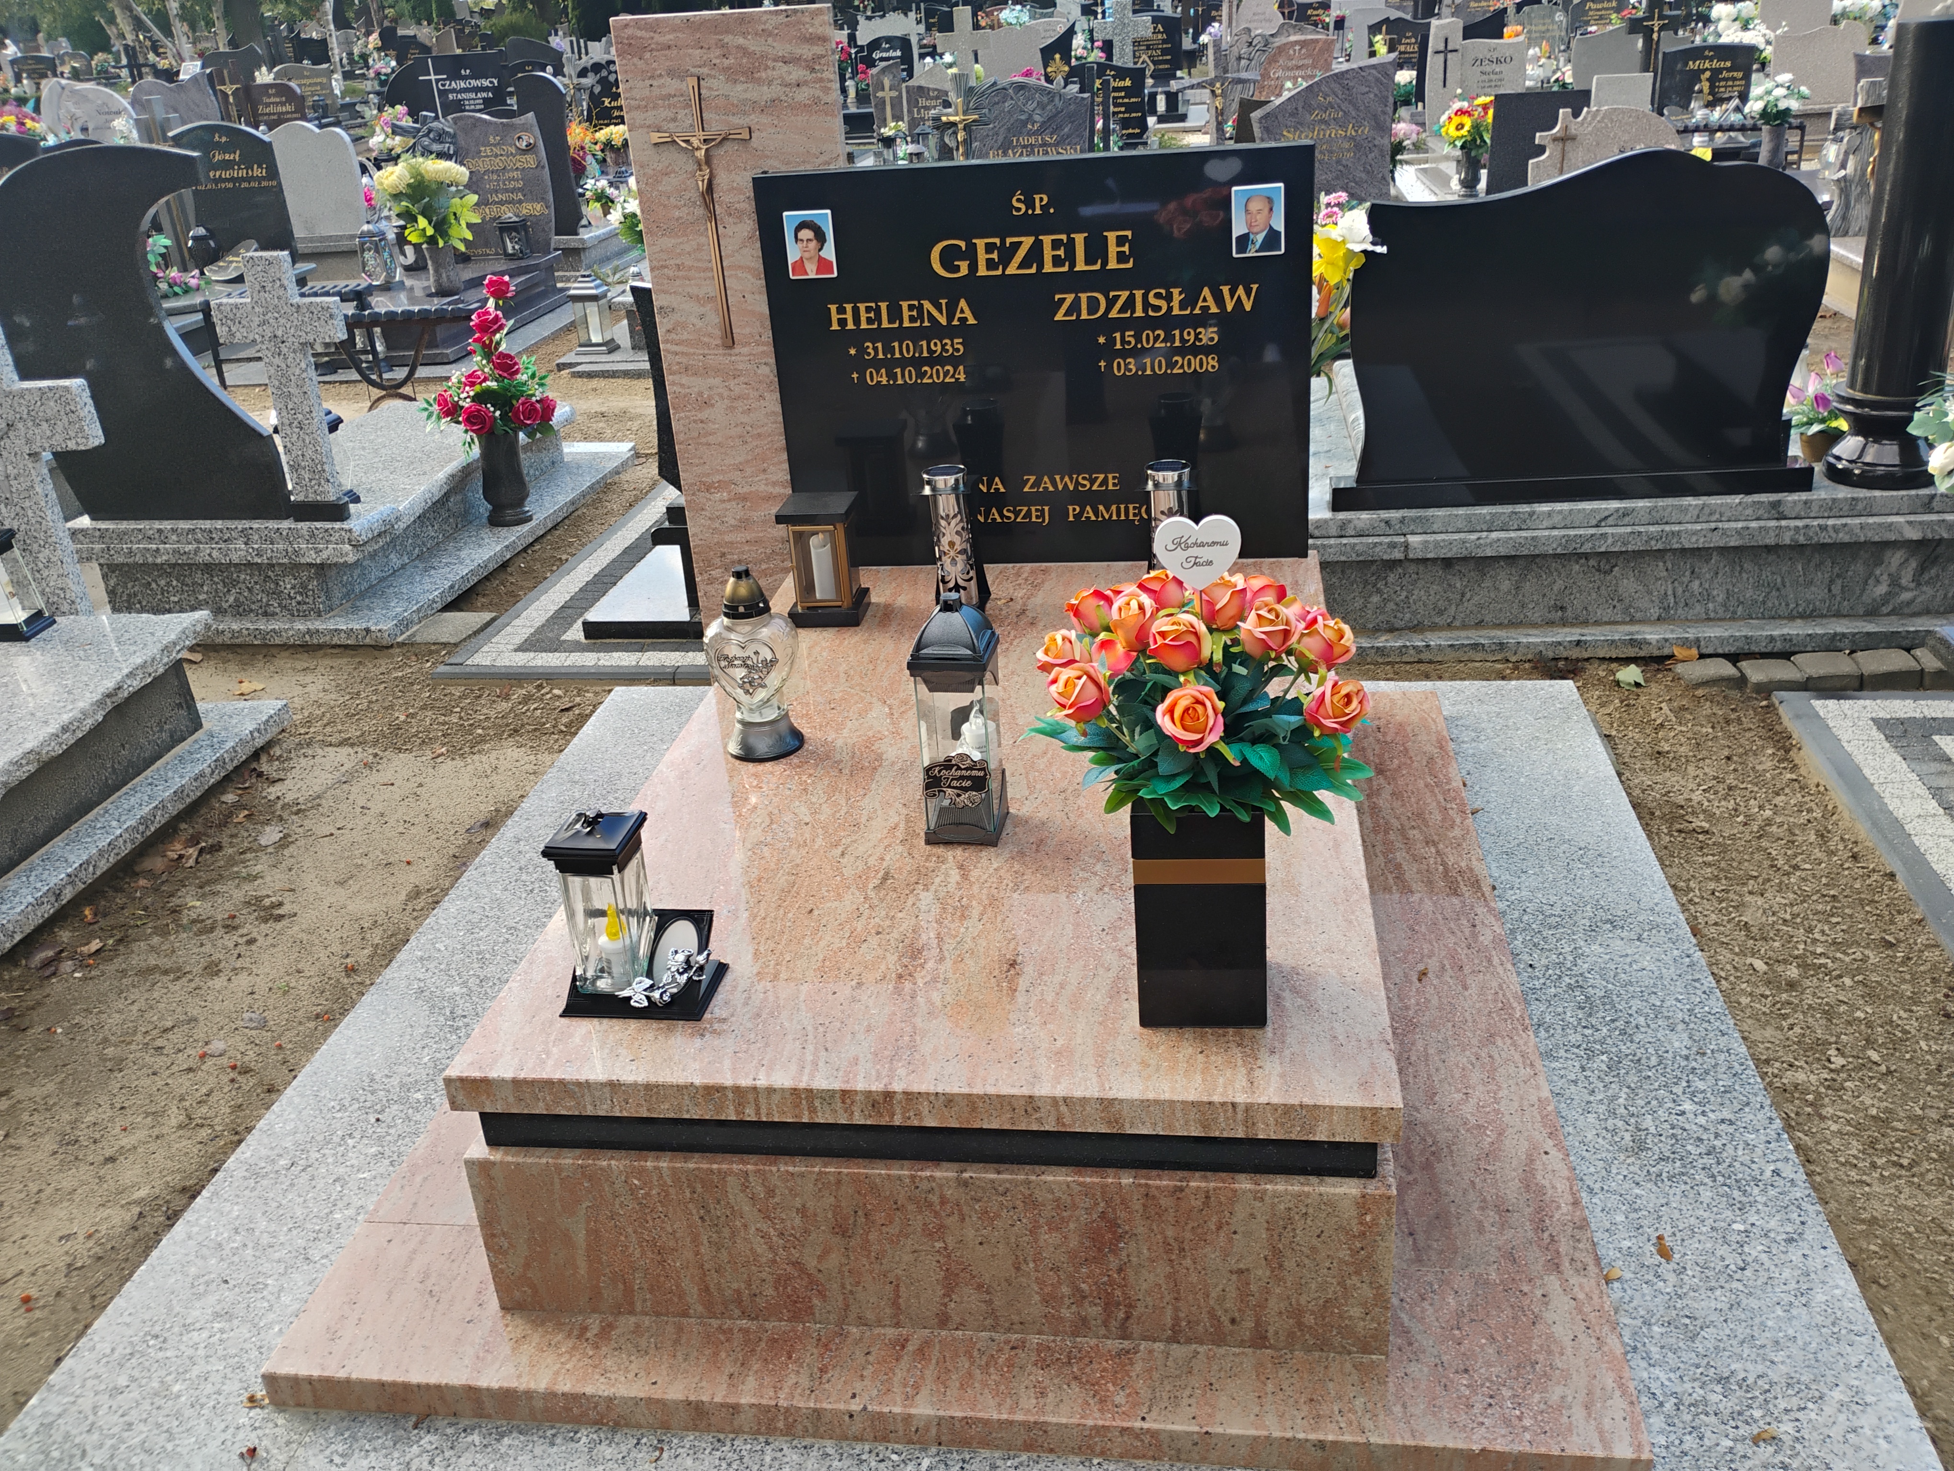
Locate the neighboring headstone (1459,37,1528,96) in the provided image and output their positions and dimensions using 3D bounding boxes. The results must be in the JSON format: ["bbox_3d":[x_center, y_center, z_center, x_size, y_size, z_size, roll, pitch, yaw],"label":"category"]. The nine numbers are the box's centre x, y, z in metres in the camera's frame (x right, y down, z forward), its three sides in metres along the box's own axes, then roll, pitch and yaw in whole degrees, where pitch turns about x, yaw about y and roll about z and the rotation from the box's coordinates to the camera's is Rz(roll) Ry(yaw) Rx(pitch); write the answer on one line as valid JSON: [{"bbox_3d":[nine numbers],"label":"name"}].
[{"bbox_3d":[3.950,-4.977,12.081,0.469,0.632,0.112,0,26,9],"label":"neighboring headstone"}]

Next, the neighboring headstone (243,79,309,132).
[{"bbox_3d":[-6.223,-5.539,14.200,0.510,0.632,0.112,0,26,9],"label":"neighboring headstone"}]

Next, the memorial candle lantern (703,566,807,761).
[{"bbox_3d":[-0.351,-0.121,2.486,0.145,0.295,0.130,-2,26,7],"label":"memorial candle lantern"}]

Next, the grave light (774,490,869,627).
[{"bbox_3d":[-0.272,-0.321,2.873,0.133,0.210,0.133,1,26,12],"label":"grave light"}]

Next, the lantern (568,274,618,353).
[{"bbox_3d":[-1.568,-1.730,6.476,0.148,0.305,0.148,2,26,13],"label":"lantern"}]

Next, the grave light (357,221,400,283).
[{"bbox_3d":[-3.057,-2.422,8.006,0.155,0.310,0.155,0,26,9],"label":"grave light"}]

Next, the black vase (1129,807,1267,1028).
[{"bbox_3d":[0.256,0.175,1.796,0.143,0.277,0.143,-1,26,7],"label":"black vase"}]

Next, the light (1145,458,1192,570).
[{"bbox_3d":[0.352,-0.361,2.887,0.105,0.268,0.105,0,26,9],"label":"light"}]

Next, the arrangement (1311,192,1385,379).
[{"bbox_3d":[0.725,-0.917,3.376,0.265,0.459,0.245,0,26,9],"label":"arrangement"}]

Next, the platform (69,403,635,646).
[{"bbox_3d":[-1.994,-0.742,5.050,1.166,0.266,1.642,1,27,12],"label":"platform"}]

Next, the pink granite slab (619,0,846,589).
[{"bbox_3d":[-0.404,-0.686,3.083,0.394,1.318,0.051,0,26,9],"label":"pink granite slab"}]

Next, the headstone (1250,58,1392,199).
[{"bbox_3d":[1.668,-2.863,7.627,0.673,0.724,0.102,0,26,9],"label":"headstone"}]

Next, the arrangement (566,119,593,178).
[{"bbox_3d":[-3.132,-4.614,12.451,0.296,0.449,0.285,0,26,9],"label":"arrangement"}]

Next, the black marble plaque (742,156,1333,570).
[{"bbox_3d":[0.121,-0.704,3.055,1.025,0.770,0.050,0,26,10],"label":"black marble plaque"}]

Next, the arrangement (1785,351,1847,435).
[{"bbox_3d":[1.970,-0.793,3.688,0.148,0.189,0.138,0,26,9],"label":"arrangement"}]

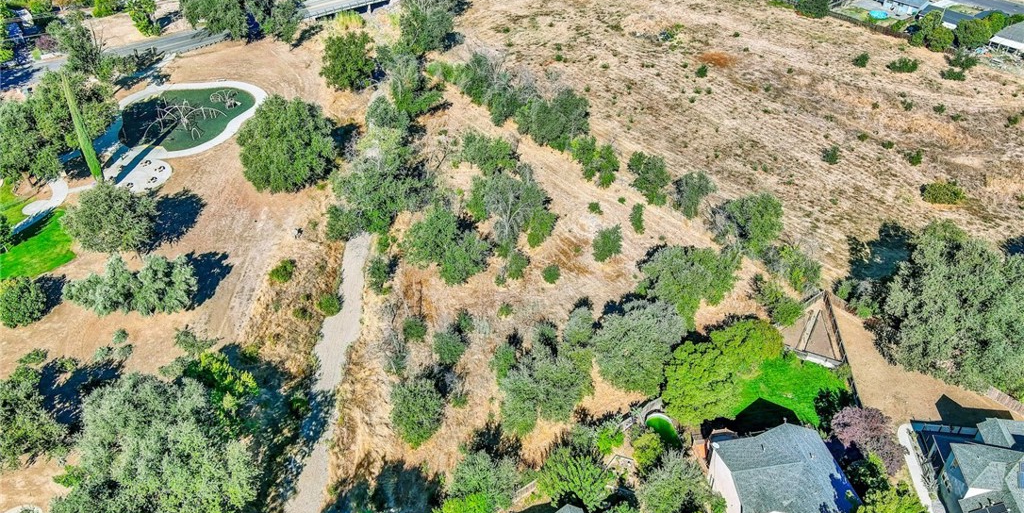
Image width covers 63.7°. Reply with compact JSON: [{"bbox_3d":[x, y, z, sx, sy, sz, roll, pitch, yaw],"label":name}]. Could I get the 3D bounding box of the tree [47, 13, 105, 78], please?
[{"bbox_3d":[-97.370,-46.460,184.570,10.500,13.000,12.000,0,38,0],"label":"tree"}]

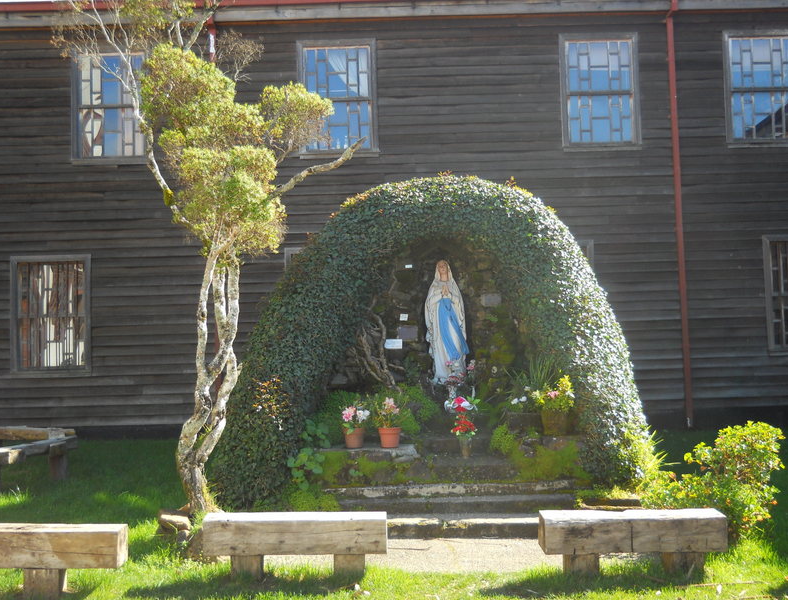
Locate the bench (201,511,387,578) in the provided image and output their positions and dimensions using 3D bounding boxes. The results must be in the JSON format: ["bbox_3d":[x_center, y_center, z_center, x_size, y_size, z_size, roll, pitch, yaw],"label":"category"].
[{"bbox_3d":[-0.690,1.771,6.191,1.295,0.398,0.310,-2,-3,1],"label":"bench"}]

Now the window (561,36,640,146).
[{"bbox_3d":[3.750,-3.793,15.546,1.418,2.158,0.130,-2,-3,0],"label":"window"}]

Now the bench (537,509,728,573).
[{"bbox_3d":[1.670,1.704,6.004,1.240,0.382,0.310,-2,-3,3],"label":"bench"}]

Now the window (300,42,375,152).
[{"bbox_3d":[-1.018,-3.702,15.548,1.428,2.122,0.130,-2,-3,0],"label":"window"}]

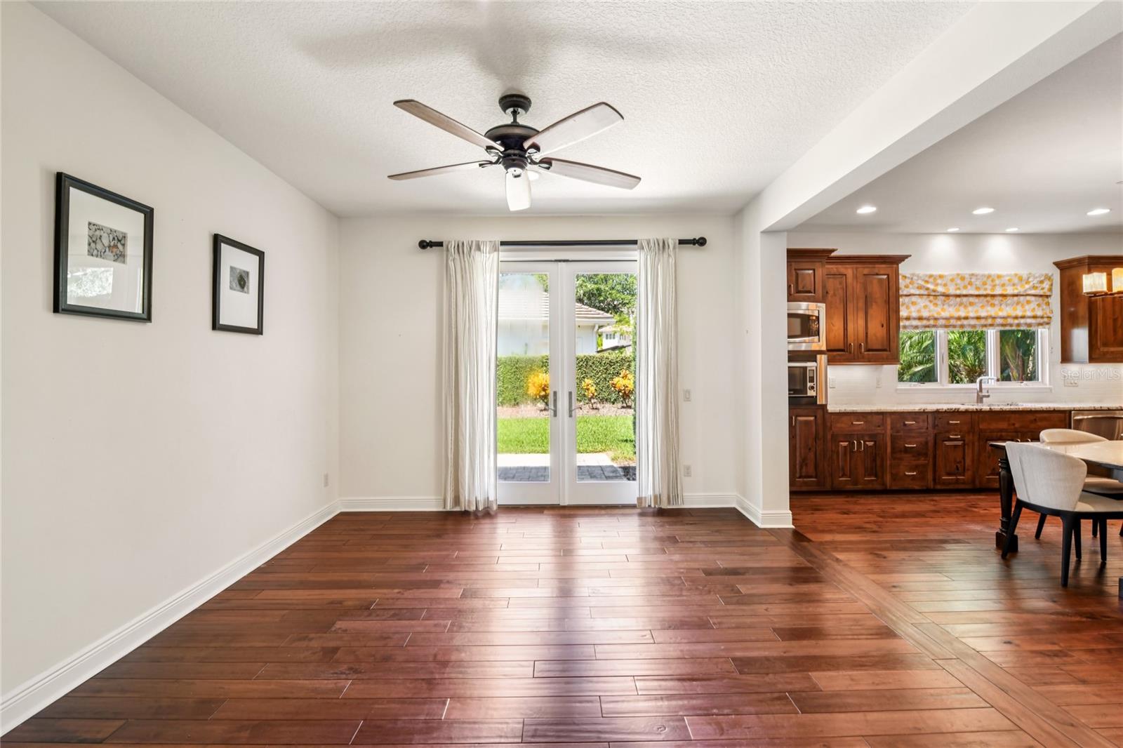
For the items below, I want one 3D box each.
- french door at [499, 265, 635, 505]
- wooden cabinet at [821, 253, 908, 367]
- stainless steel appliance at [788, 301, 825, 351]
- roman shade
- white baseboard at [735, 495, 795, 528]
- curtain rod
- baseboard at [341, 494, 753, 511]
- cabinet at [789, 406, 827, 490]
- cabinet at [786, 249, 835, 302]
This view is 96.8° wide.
[{"bbox_3d":[0.013,0.085,4.850,1.620,2.380,0.080,0,0,-1],"label":"french door"},{"bbox_3d":[3.200,-0.675,5.480,1.020,1.154,0.400,0,0,-1],"label":"wooden cabinet"},{"bbox_3d":[2.306,-0.473,5.255,0.710,0.478,0.450,0,0,-1],"label":"stainless steel appliance"},{"bbox_3d":[4.680,-0.819,5.650,1.770,0.650,0.070,0,0,-1],"label":"roman shade"},{"bbox_3d":[1.780,1.196,4.415,0.290,0.140,0.645,0,0,-1],"label":"white baseboard"},{"bbox_3d":[0.012,-1.207,4.610,2.660,0.090,0.100,0,0,-1],"label":"curtain rod"},{"bbox_3d":[-0.204,1.208,4.700,3.700,0.140,0.025,0,0,-1],"label":"baseboard"},{"bbox_3d":[2.310,0.754,5.360,0.770,0.860,0.610,0,0,-1],"label":"cabinet"},{"bbox_3d":[2.348,-0.983,5.330,0.830,0.520,0.700,0,0,-1],"label":"cabinet"}]

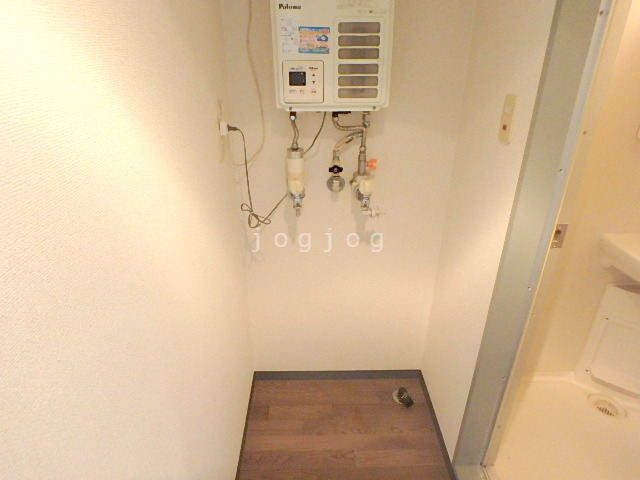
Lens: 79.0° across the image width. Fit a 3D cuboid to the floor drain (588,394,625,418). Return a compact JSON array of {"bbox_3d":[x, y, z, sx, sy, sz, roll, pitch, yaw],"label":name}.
[{"bbox_3d":[1.311,0.768,1.774,0.143,0.020,0.143,0,25,-1],"label":"floor drain"}]

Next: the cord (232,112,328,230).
[{"bbox_3d":[-0.132,-0.231,1.338,0.310,0.410,0.130,0,25,-1],"label":"cord"}]

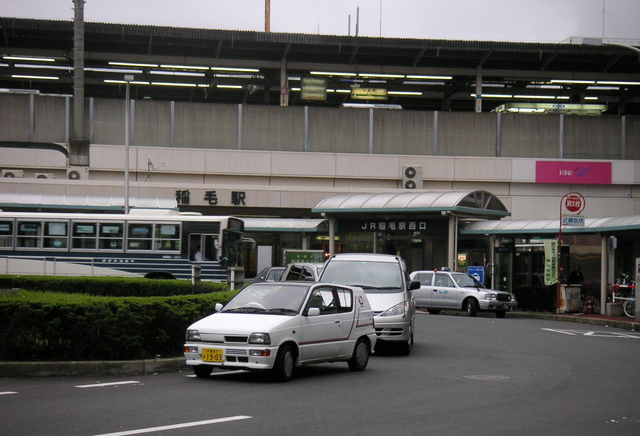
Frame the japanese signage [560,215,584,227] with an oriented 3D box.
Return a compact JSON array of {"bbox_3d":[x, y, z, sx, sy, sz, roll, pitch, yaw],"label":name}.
[{"bbox_3d":[8.624,0.096,47.132,0.810,0.408,0.060,1,-2,-8],"label":"japanese signage"}]

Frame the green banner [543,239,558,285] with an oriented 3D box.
[{"bbox_3d":[7.847,1.498,47.039,0.525,1.548,0.080,1,-2,-5],"label":"green banner"}]

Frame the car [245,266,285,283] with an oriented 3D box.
[{"bbox_3d":[-0.735,2.652,50.936,4.650,1.480,1.700,0,-2,11],"label":"car"}]

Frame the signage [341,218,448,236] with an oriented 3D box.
[{"bbox_3d":[2.852,0.358,53.268,4.463,0.672,0.150,0,-2,25],"label":"signage"}]

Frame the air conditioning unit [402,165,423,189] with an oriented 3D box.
[{"bbox_3d":[4.224,-1.746,63.601,0.940,1.237,0.350,1,-2,-10],"label":"air conditioning unit"}]

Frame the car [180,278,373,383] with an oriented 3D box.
[{"bbox_3d":[-0.521,1.557,19.655,1.400,1.340,3.200,0,-2,29],"label":"car"}]

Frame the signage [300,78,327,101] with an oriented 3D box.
[{"bbox_3d":[-0.333,-6.718,72.638,1.348,1.176,0.220,1,-2,-10],"label":"signage"}]

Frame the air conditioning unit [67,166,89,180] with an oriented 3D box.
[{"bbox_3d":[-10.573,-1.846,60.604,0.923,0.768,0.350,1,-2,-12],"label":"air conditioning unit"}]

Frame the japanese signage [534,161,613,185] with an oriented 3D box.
[{"bbox_3d":[11.879,-2.118,65.089,3.765,1.037,0.120,1,-2,-9],"label":"japanese signage"}]

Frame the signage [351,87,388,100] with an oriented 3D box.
[{"bbox_3d":[2.615,-6.510,73.152,1.991,0.619,0.220,1,-2,-10],"label":"signage"}]

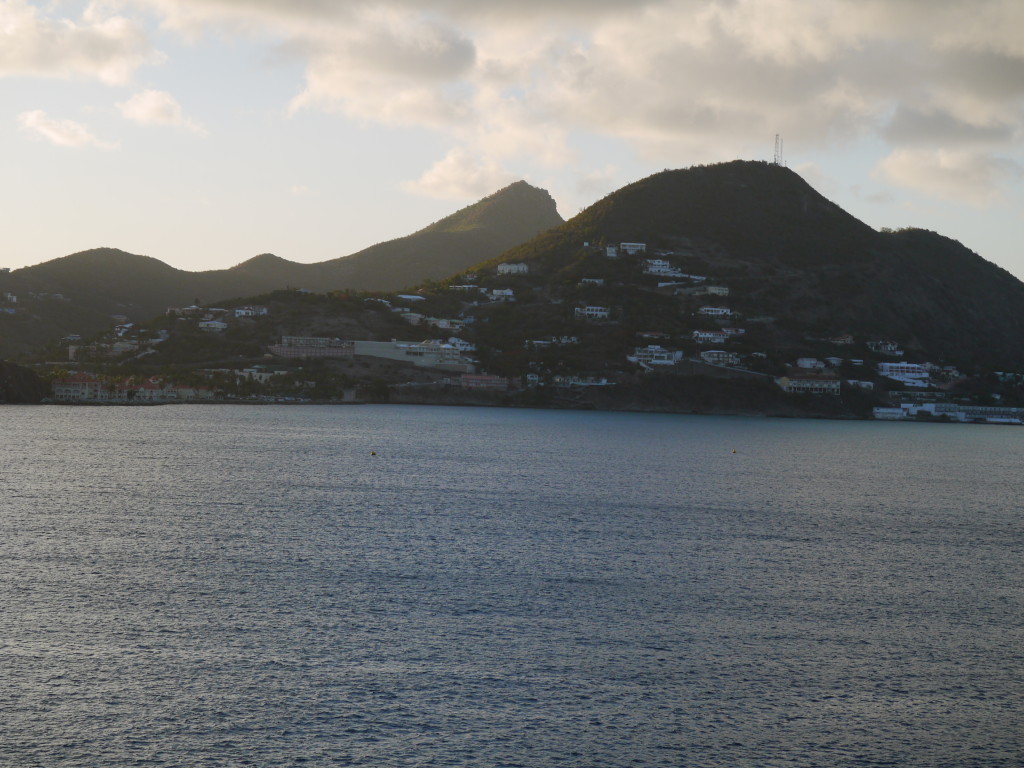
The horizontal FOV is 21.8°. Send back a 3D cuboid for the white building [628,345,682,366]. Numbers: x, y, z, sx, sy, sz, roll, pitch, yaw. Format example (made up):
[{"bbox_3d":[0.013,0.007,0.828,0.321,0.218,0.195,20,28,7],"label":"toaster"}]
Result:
[{"bbox_3d":[86.240,-17.130,1600.000,29.400,12.600,17.000,1,0,8],"label":"white building"}]

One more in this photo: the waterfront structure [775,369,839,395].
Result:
[{"bbox_3d":[171.500,-0.290,1540.000,33.900,12.100,13.000,1,0,-12],"label":"waterfront structure"}]

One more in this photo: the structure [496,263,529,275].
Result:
[{"bbox_3d":[0.350,-80.260,1850.000,20.600,7.900,12.000,1,0,-5],"label":"structure"}]

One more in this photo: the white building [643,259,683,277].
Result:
[{"bbox_3d":[100.620,-77.890,1780.000,25.200,11.400,14.000,1,0,3],"label":"white building"}]

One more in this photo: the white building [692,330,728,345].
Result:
[{"bbox_3d":[123.020,-28.820,1650.000,19.500,8.200,11.000,1,0,-15],"label":"white building"}]

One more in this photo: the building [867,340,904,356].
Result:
[{"bbox_3d":[231.470,-22.000,1650.000,21.800,9.400,13.000,1,0,-5],"label":"building"}]

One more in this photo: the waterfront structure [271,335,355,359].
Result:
[{"bbox_3d":[-139.320,-25.360,1850.000,57.100,14.500,18.000,1,0,-3],"label":"waterfront structure"}]

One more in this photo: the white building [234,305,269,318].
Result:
[{"bbox_3d":[-181.010,-50.380,1850.000,22.000,9.200,12.000,1,0,-5],"label":"white building"}]

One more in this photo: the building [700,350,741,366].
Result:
[{"bbox_3d":[124.520,-15.230,1590.000,22.100,9.100,13.000,1,0,-5],"label":"building"}]

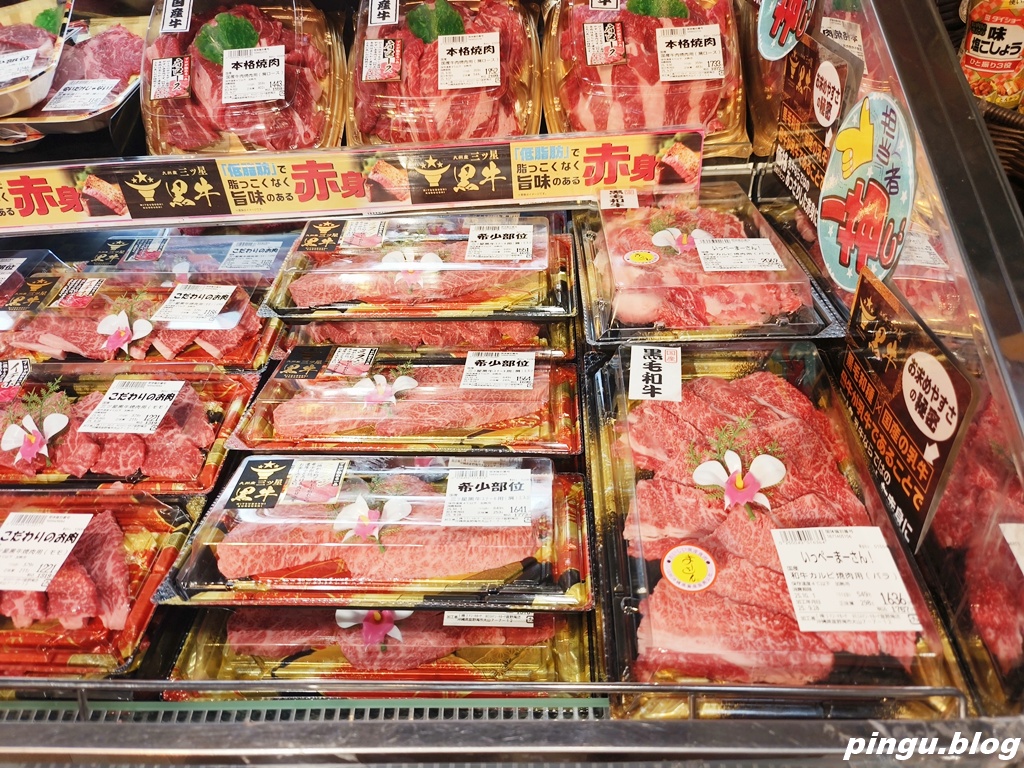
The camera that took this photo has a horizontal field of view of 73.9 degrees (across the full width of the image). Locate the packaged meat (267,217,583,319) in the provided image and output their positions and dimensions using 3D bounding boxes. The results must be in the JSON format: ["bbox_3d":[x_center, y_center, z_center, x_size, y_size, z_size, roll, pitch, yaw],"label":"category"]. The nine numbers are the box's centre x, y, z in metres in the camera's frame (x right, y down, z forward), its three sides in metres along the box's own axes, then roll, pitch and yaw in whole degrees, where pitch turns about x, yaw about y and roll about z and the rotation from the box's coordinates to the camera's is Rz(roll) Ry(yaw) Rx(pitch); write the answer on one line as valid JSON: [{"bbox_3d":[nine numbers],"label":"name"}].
[{"bbox_3d":[-0.082,-0.108,0.643,0.283,0.056,0.138,0,43,3],"label":"packaged meat"}]

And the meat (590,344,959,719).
[{"bbox_3d":[0.144,0.069,0.428,0.182,0.052,0.270,-1,46,3],"label":"meat"}]

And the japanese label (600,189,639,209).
[{"bbox_3d":[0.100,-0.173,0.635,0.034,0.002,0.048,1,35,7],"label":"japanese label"}]

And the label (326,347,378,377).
[{"bbox_3d":[-0.140,-0.020,0.596,0.039,0.002,0.047,-1,32,0],"label":"label"}]

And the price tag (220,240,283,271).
[{"bbox_3d":[-0.307,-0.152,0.805,0.059,0.002,0.059,1,44,-1],"label":"price tag"}]

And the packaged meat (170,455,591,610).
[{"bbox_3d":[-0.087,0.102,0.485,0.284,0.054,0.139,0,30,3],"label":"packaged meat"}]

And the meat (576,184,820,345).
[{"bbox_3d":[0.149,-0.110,0.588,0.183,0.052,0.272,-2,35,3],"label":"meat"}]

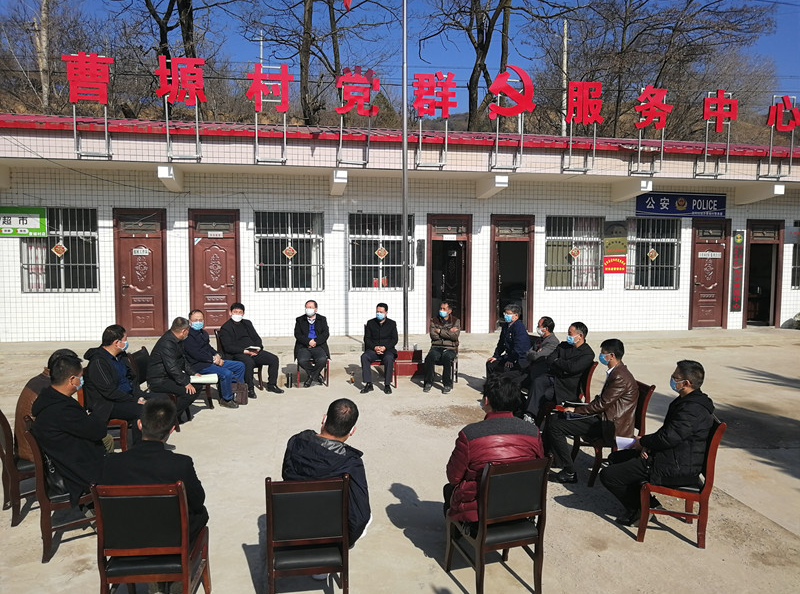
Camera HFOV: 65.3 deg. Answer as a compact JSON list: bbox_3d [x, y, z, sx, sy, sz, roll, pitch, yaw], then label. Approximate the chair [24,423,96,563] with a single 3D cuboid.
[{"bbox_3d":[-2.388,1.351,4.560,0.580,0.935,0.485,-2,5,-30],"label":"chair"}]

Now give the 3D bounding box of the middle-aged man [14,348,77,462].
[{"bbox_3d":[-2.735,1.065,5.137,0.740,1.300,0.530,-3,5,-40],"label":"middle-aged man"}]

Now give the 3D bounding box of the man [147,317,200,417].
[{"bbox_3d":[-2.725,0.906,7.574,0.700,1.280,0.550,1,4,6],"label":"man"}]

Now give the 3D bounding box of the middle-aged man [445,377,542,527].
[{"bbox_3d":[0.574,1.158,4.131,0.570,1.330,0.770,-1,4,-16],"label":"middle-aged man"}]

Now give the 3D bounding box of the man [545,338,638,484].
[{"bbox_3d":[1.866,1.093,6.037,0.860,1.330,0.520,1,4,0],"label":"man"}]

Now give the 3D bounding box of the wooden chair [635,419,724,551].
[{"bbox_3d":[2.092,1.351,4.776,0.575,0.922,0.494,1,4,11],"label":"wooden chair"}]

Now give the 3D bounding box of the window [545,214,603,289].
[{"bbox_3d":[4.154,-1.024,14.775,1.464,1.750,0.100,0,4,-10],"label":"window"}]

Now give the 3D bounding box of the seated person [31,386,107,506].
[{"bbox_3d":[-2.296,1.100,4.760,0.800,1.320,0.600,-2,5,-38],"label":"seated person"}]

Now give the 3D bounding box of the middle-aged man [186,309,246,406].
[{"bbox_3d":[-2.564,0.821,8.570,0.860,1.300,0.580,2,4,24],"label":"middle-aged man"}]

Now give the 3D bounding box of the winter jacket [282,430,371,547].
[{"bbox_3d":[-0.442,1.133,3.772,0.540,0.650,0.480,0,4,-6],"label":"winter jacket"}]

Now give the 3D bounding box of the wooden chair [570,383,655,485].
[{"bbox_3d":[2.024,1.258,5.930,0.575,0.922,0.494,0,4,-1],"label":"wooden chair"}]

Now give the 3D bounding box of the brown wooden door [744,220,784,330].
[{"bbox_3d":[9.131,-0.565,15.673,1.053,2.720,0.130,0,4,-10],"label":"brown wooden door"}]

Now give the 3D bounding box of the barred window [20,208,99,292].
[{"bbox_3d":[-6.964,-0.953,12.785,1.476,1.739,0.100,0,4,-10],"label":"barred window"}]

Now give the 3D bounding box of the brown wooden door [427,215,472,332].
[{"bbox_3d":[1.102,-0.522,14.149,1.051,2.702,0.120,0,4,-10],"label":"brown wooden door"}]

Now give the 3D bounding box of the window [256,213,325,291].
[{"bbox_3d":[-2.367,-0.962,13.439,1.469,1.727,0.100,0,4,-10],"label":"window"}]

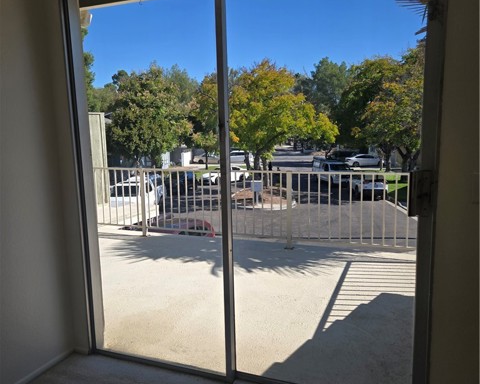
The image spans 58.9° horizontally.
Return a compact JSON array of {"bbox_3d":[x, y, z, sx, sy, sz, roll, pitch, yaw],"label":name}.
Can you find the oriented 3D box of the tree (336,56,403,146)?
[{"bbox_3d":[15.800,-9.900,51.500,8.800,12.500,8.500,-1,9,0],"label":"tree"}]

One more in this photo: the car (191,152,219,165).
[{"bbox_3d":[-3.690,-4.570,56.900,4.750,1.460,1.830,1,9,17],"label":"car"}]

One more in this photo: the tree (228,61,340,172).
[{"bbox_3d":[3.200,-5.390,33.200,8.600,9.900,8.200,-1,9,0],"label":"tree"}]

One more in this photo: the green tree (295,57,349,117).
[{"bbox_3d":[15.000,-16.050,78.000,10.000,17.400,9.500,-1,9,0],"label":"green tree"}]

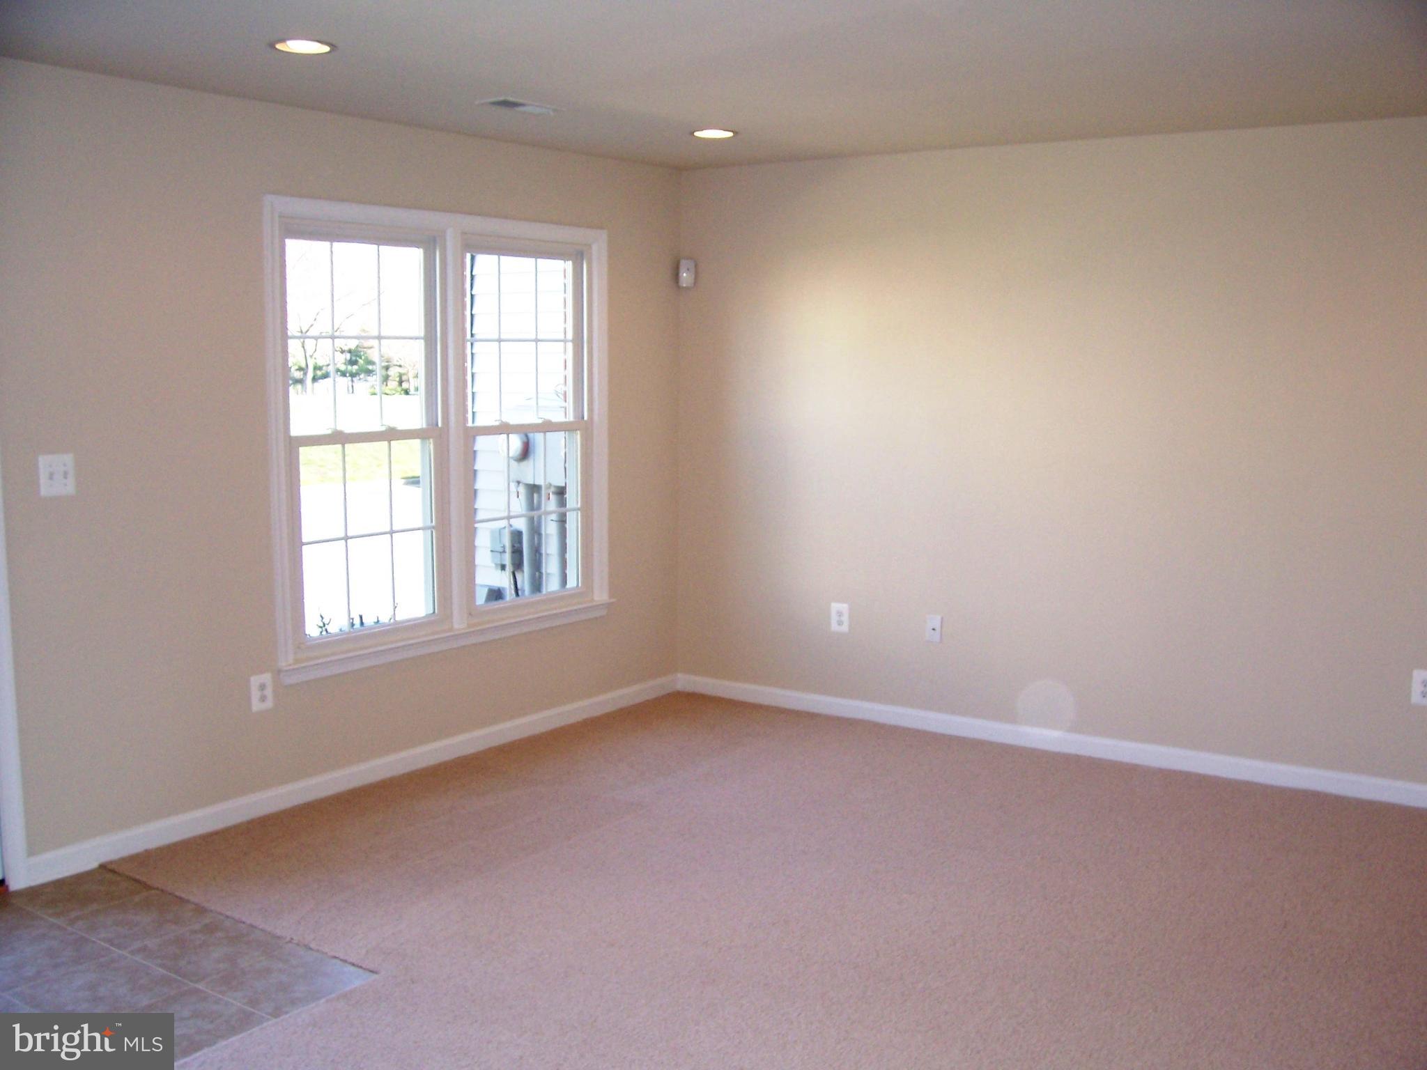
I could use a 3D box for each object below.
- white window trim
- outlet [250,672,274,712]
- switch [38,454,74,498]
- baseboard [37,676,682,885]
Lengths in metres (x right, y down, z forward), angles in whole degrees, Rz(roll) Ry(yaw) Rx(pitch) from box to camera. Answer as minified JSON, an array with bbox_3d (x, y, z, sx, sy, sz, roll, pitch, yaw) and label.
[{"bbox_3d":[-0.990,-0.390,5.422,0.120,1.667,1.725,6,9,37],"label":"white window trim"},{"bbox_3d":[-1.535,0.538,4.774,0.010,0.122,0.077,6,9,37],"label":"outlet"},{"bbox_3d":[-1.937,-0.175,4.143,0.012,0.121,0.112,6,9,37],"label":"switch"},{"bbox_3d":[-1.100,0.849,5.388,0.018,0.086,3.145,6,9,37],"label":"baseboard"}]

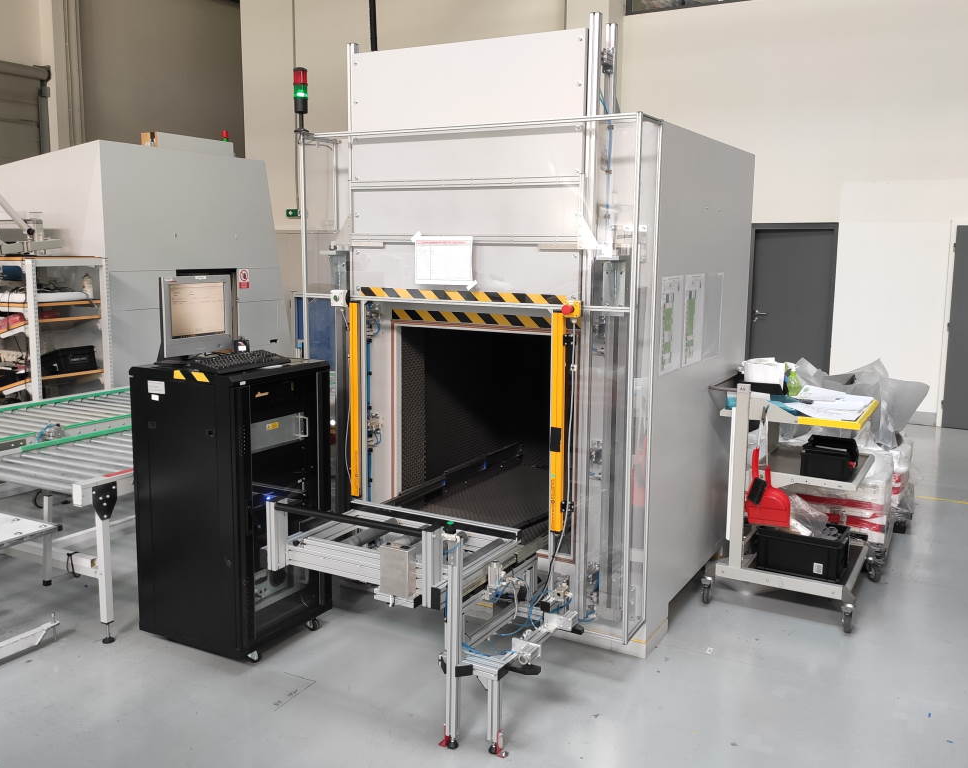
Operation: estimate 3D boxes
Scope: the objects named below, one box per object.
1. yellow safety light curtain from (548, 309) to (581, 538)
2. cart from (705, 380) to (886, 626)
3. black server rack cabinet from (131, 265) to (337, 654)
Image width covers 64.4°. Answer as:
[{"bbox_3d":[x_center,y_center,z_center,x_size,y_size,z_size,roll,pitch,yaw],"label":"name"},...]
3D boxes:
[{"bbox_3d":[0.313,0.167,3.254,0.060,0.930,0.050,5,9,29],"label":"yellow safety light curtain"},{"bbox_3d":[1.638,0.543,4.018,0.670,1.140,0.810,6,9,32],"label":"cart"},{"bbox_3d":[-1.153,0.344,3.560,0.616,1.653,0.610,5,10,28],"label":"black server rack cabinet"}]

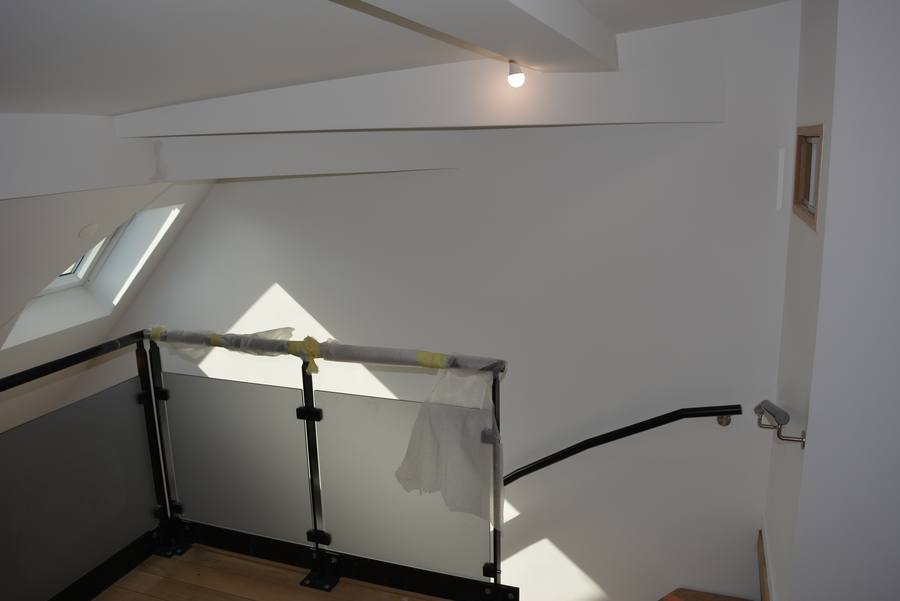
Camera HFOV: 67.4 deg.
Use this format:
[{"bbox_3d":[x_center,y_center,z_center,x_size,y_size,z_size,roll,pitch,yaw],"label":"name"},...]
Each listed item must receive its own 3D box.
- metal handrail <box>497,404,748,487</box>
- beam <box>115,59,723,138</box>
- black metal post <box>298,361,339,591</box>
[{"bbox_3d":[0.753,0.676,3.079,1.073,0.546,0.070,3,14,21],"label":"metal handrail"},{"bbox_3d":[-0.198,-0.868,2.921,2.603,0.250,0.240,0,13,7],"label":"beam"},{"bbox_3d":[-0.538,0.703,2.702,0.120,0.945,0.120,3,14,21],"label":"black metal post"}]

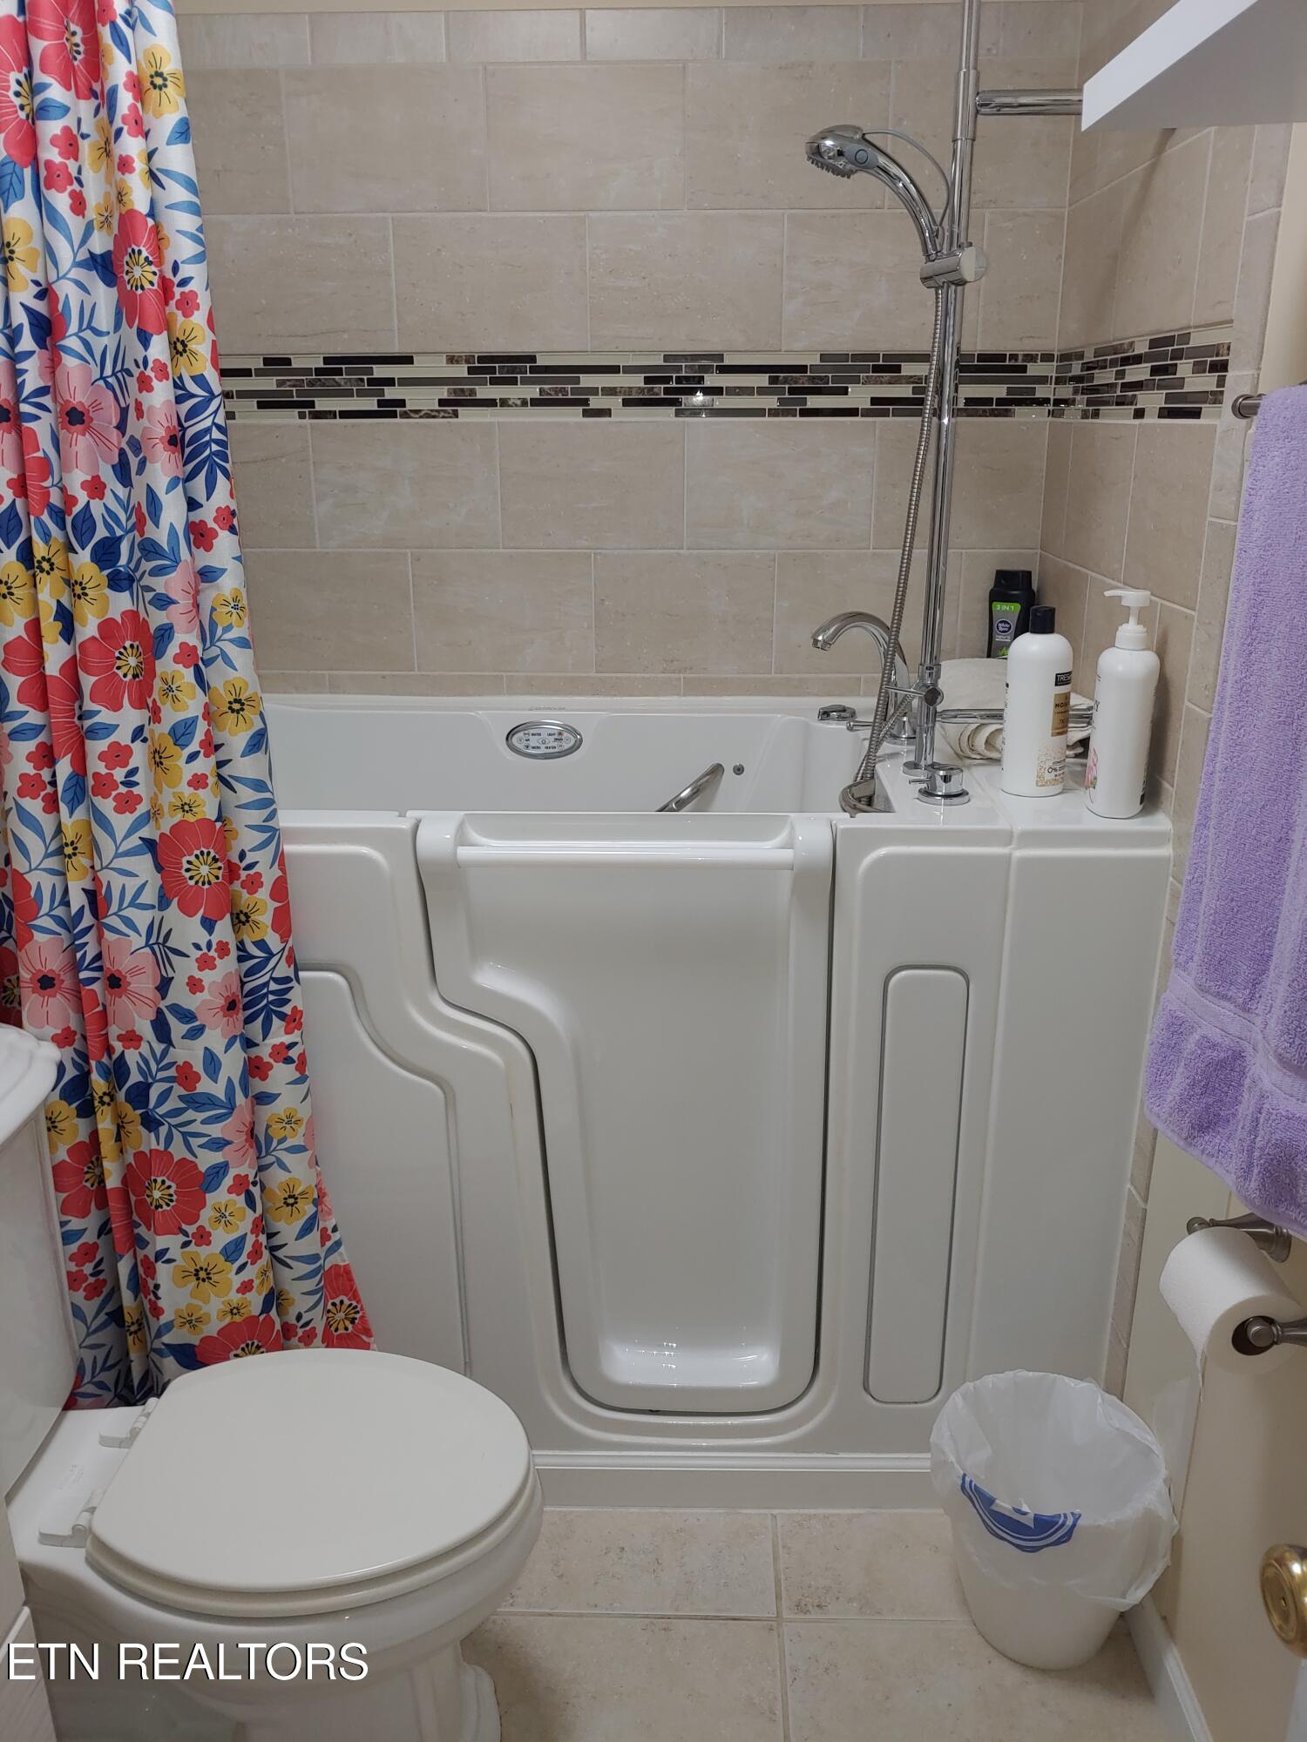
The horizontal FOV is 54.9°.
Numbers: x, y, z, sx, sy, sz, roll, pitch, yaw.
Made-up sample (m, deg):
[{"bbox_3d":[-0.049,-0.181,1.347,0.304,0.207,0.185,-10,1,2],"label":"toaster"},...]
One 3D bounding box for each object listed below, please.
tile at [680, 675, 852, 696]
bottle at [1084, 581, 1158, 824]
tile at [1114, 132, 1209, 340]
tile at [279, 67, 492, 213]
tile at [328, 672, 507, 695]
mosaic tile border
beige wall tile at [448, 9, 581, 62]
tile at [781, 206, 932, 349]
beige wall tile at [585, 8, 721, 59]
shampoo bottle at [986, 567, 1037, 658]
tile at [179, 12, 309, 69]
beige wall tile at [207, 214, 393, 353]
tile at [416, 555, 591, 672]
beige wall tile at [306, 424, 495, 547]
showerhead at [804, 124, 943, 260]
[{"bbox_3d":[0.210,-0.326,2.205,0.311,0.040,0.010,1,19,2],"label":"tile"},{"bbox_3d":[0.573,-0.204,1.529,0.077,0.271,0.076,3,19,9],"label":"bottle"},{"bbox_3d":[0.628,-0.771,1.553,0.010,0.203,0.305,1,20,2],"label":"tile"},{"bbox_3d":[-0.417,-1.143,1.968,0.311,0.206,0.010,1,19,2],"label":"tile"},{"bbox_3d":[-0.405,-0.325,2.173,0.300,0.035,0.010,1,19,2],"label":"tile"},{"bbox_3d":[-0.088,-0.663,1.703,1.431,0.103,0.703,1,20,2],"label":"mosaic tile border"},{"bbox_3d":[-0.207,-1.244,1.877,0.203,0.067,0.010,1,20,2],"label":"beige wall tile"},{"bbox_3d":[0.359,-0.921,1.970,0.305,0.203,0.010,1,20,2],"label":"tile"},{"bbox_3d":[0.000,-1.241,1.869,0.203,0.067,0.010,1,20,2],"label":"beige wall tile"},{"bbox_3d":[0.578,-0.376,2.038,0.080,0.221,0.047,15,24,37],"label":"shampoo bottle"},{"bbox_3d":[-0.619,-1.249,1.893,0.203,0.067,0.010,1,20,2],"label":"tile"},{"bbox_3d":[-0.555,-0.915,1.971,0.300,0.198,0.010,1,19,2],"label":"beige wall tile"},{"bbox_3d":[-0.251,-0.438,2.128,0.300,0.198,0.010,1,19,2],"label":"tile"},{"bbox_3d":[-0.412,-0.643,2.104,0.305,0.203,0.010,1,20,2],"label":"beige wall tile"},{"bbox_3d":[0.270,-0.833,1.545,0.170,0.152,0.056,1,19,2],"label":"showerhead"}]

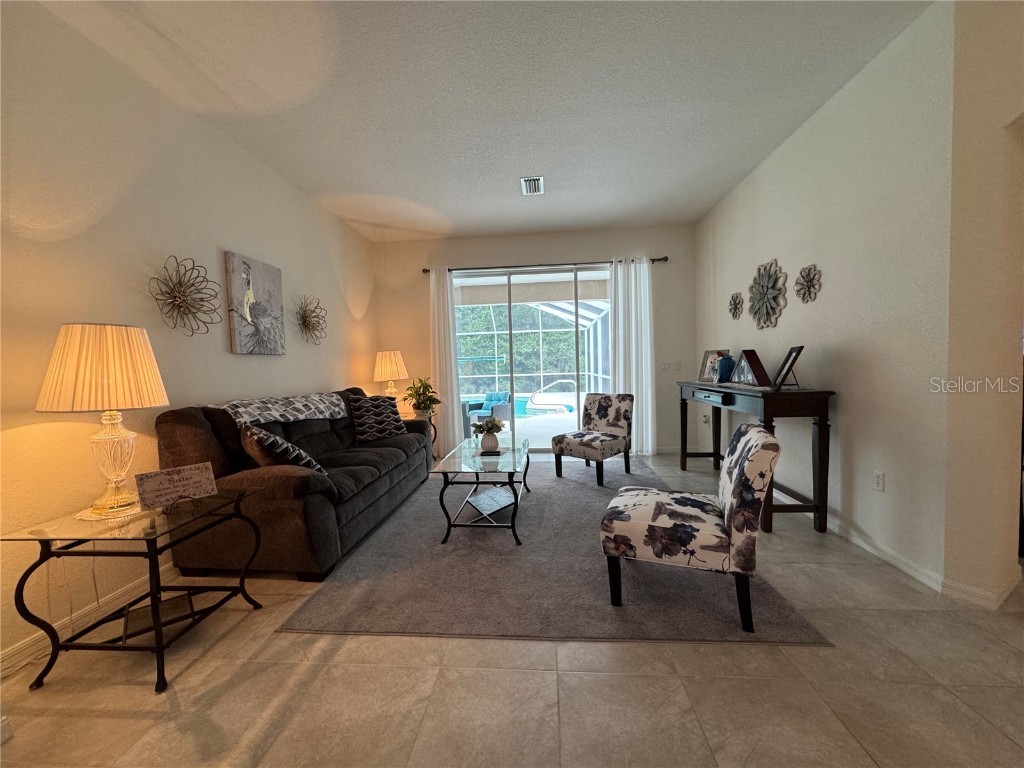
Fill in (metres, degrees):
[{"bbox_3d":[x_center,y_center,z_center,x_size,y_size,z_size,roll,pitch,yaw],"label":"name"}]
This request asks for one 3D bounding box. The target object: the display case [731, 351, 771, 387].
[{"bbox_3d":[2.046,-0.137,3.572,0.100,0.295,0.560,-1,2,5],"label":"display case"}]

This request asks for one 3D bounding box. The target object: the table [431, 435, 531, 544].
[{"bbox_3d":[-0.174,0.786,3.282,0.610,0.490,1.220,-1,2,5],"label":"table"}]

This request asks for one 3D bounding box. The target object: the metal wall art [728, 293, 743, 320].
[{"bbox_3d":[2.196,-0.762,4.075,0.040,0.270,0.275,-1,2,5],"label":"metal wall art"}]

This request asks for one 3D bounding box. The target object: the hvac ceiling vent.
[{"bbox_3d":[0.203,-1.878,3.949,0.210,0.020,0.390,-1,2,5],"label":"hvac ceiling vent"}]

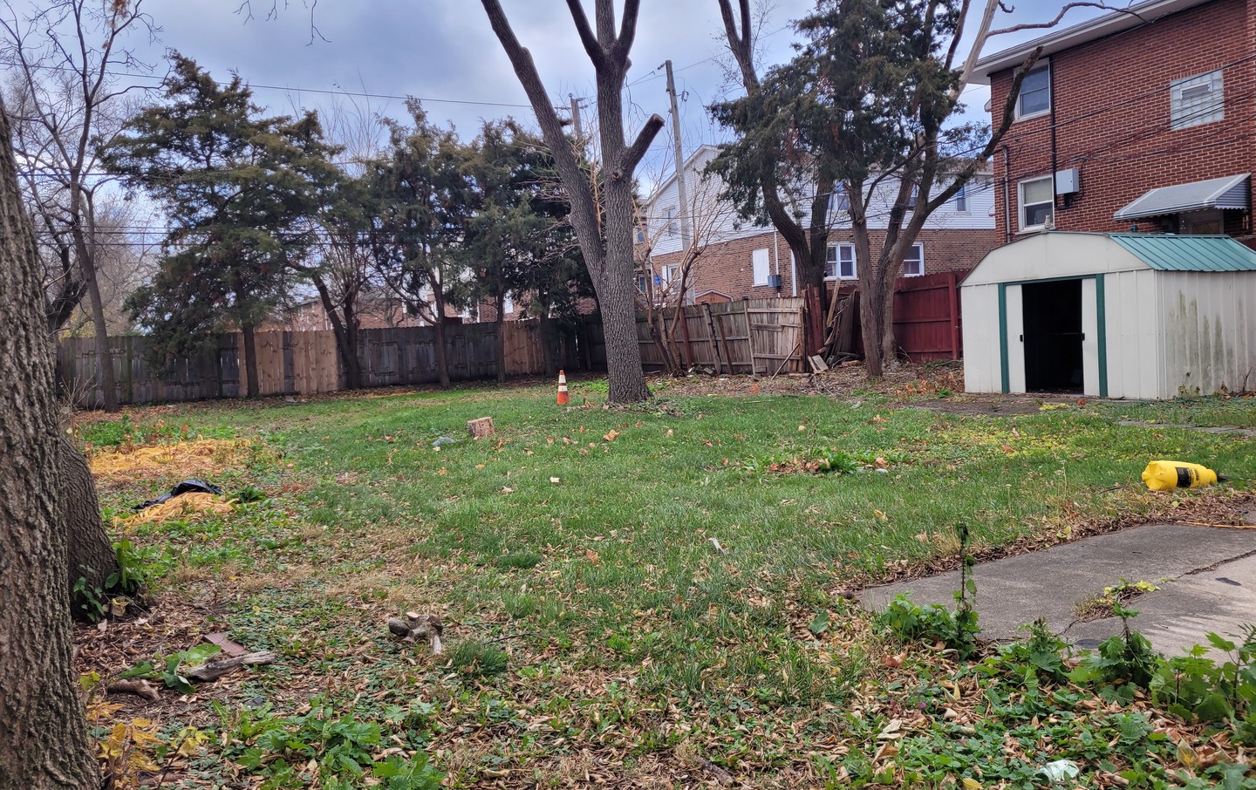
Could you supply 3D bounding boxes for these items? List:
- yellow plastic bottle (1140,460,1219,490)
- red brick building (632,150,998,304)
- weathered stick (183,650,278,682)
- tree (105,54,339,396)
[{"bbox_3d":[3.524,0.498,6.004,0.465,0.188,0.188,-1,-14,-17],"label":"yellow plastic bottle"},{"bbox_3d":[12.056,-6.867,45.677,20.000,9.600,10.400,-5,4,-29],"label":"red brick building"},{"bbox_3d":[-1.403,0.951,3.348,0.305,0.055,0.070,-5,4,-25],"label":"weathered stick"},{"bbox_3d":[-12.057,-5.053,28.000,6.682,10.166,6.300,-4,3,-23],"label":"tree"}]

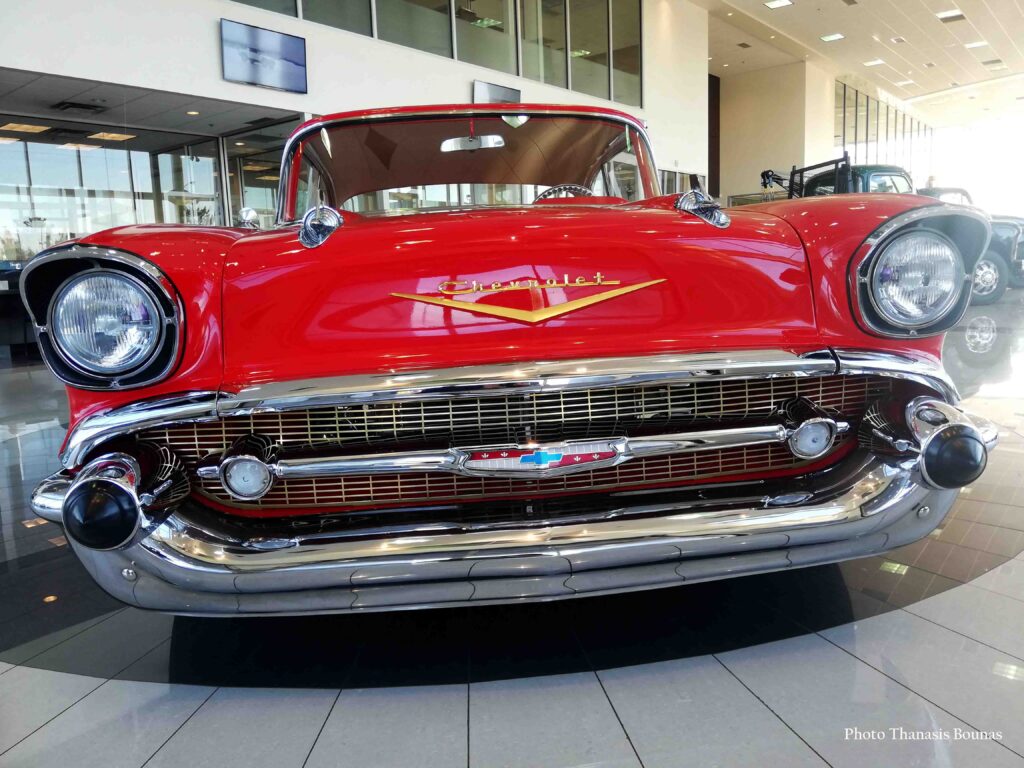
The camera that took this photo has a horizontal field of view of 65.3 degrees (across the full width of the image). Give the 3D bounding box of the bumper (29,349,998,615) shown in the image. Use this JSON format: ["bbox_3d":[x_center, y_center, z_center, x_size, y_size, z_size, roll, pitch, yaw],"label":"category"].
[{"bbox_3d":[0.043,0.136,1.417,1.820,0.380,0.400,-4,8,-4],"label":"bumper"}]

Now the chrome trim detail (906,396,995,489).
[{"bbox_3d":[0.756,0.101,1.394,0.136,0.150,0.230,-4,8,-4],"label":"chrome trim detail"}]

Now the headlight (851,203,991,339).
[{"bbox_3d":[0.778,-0.215,1.516,0.262,0.248,0.130,-3,8,-3],"label":"headlight"}]

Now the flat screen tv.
[{"bbox_3d":[-3.183,-4.225,10.361,0.070,0.710,1.230,9,13,40],"label":"flat screen tv"}]

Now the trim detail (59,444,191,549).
[{"bbox_3d":[-0.649,0.186,1.302,0.156,0.155,0.250,-4,8,-4],"label":"trim detail"}]

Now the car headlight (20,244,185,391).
[{"bbox_3d":[-0.703,-0.106,1.348,0.280,0.245,0.155,-4,8,-4],"label":"car headlight"}]

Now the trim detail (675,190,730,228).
[{"bbox_3d":[0.356,-0.345,1.597,0.110,0.080,0.250,-4,8,-4],"label":"trim detail"}]

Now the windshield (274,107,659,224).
[{"bbox_3d":[-0.145,-0.788,2.784,1.390,0.415,0.470,-4,8,-4],"label":"windshield"}]

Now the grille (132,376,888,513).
[{"bbox_3d":[0.042,0.101,1.392,1.350,0.215,0.180,-4,8,-4],"label":"grille"}]

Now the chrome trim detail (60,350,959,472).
[{"bbox_3d":[0.039,0.034,1.383,1.700,0.170,0.300,-4,8,-4],"label":"chrome trim detail"}]

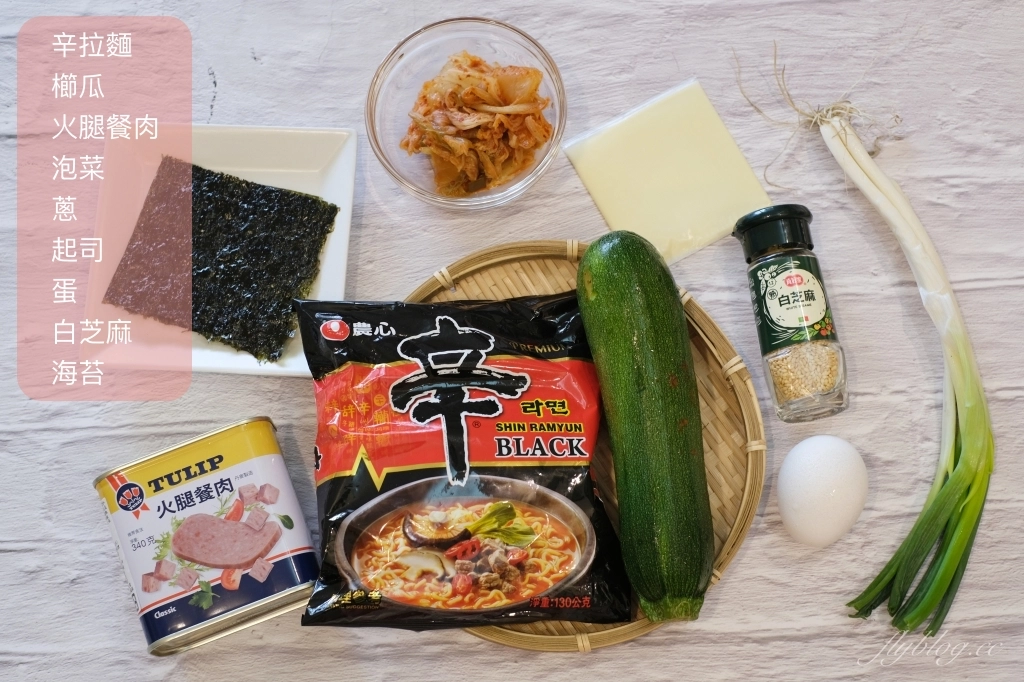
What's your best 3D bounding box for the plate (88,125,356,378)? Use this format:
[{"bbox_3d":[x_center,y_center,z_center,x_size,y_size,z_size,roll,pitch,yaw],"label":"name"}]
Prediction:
[{"bbox_3d":[-0.159,-0.049,0.836,0.140,0.026,0.141,3,76,1],"label":"plate"}]

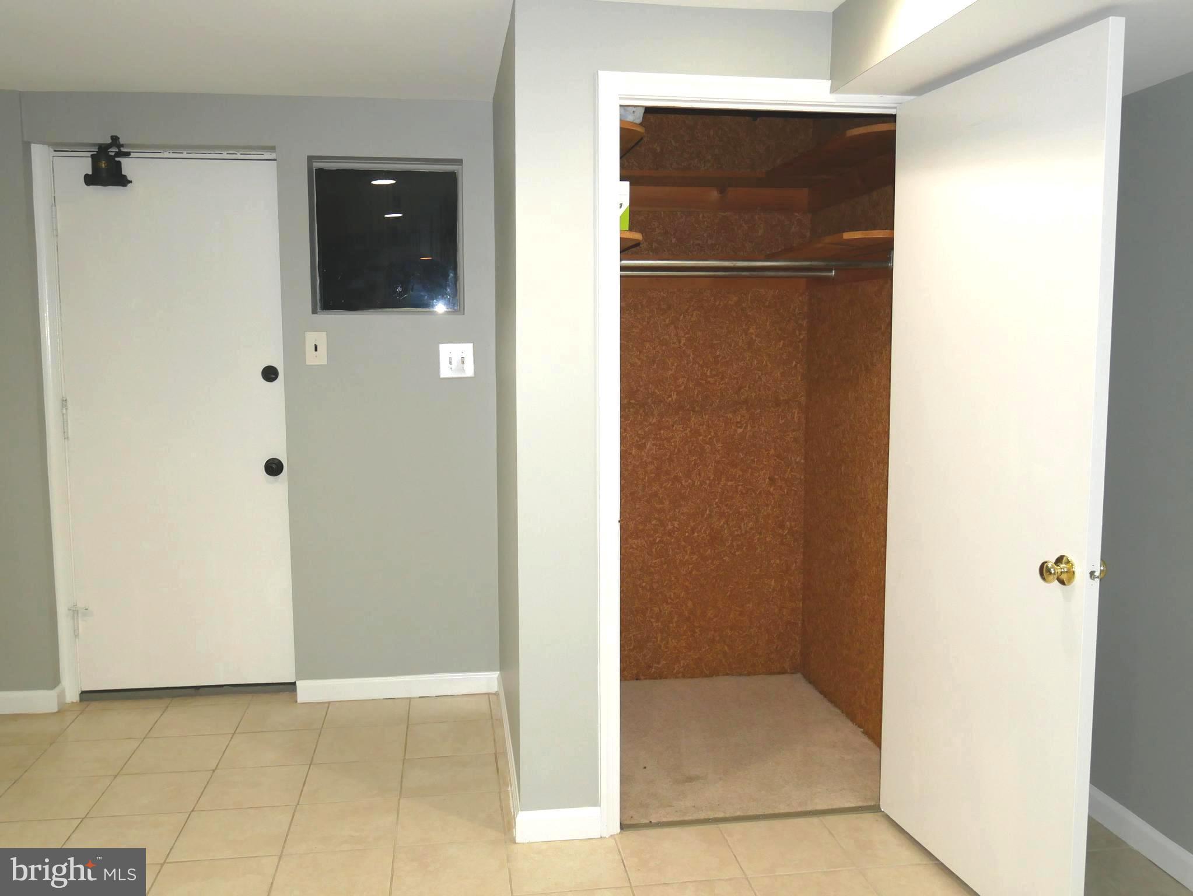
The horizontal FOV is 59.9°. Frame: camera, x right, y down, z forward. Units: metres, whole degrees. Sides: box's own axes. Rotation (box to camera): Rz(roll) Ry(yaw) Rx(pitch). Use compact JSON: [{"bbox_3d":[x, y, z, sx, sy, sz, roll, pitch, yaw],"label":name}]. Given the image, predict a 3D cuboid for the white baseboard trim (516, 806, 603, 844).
[{"bbox_3d":[-0.105,1.049,2.888,0.238,0.093,0.015,-1,6,-8],"label":"white baseboard trim"}]

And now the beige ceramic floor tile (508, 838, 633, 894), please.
[{"bbox_3d":[-0.084,1.118,2.788,0.303,0.010,0.303,-1,6,-8],"label":"beige ceramic floor tile"}]

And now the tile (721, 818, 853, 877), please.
[{"bbox_3d":[0.520,1.107,2.873,0.303,0.010,0.303,-1,6,-8],"label":"tile"}]

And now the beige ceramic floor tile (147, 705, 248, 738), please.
[{"bbox_3d":[-1.464,1.011,3.823,0.303,0.010,0.313,-1,6,-8],"label":"beige ceramic floor tile"}]

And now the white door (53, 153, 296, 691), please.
[{"bbox_3d":[-1.587,-0.072,3.968,0.816,2.019,0.045,-1,6,-8],"label":"white door"}]

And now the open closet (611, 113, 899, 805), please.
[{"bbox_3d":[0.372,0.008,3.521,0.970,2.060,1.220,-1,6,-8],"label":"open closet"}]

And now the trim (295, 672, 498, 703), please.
[{"bbox_3d":[-0.770,0.938,4.053,0.779,0.083,0.014,-1,6,-8],"label":"trim"}]

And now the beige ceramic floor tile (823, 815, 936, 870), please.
[{"bbox_3d":[0.822,1.102,2.916,0.303,0.010,0.303,-1,6,-8],"label":"beige ceramic floor tile"}]

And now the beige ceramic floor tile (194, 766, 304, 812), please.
[{"bbox_3d":[-1.083,1.077,3.279,0.302,0.010,0.302,-1,6,-8],"label":"beige ceramic floor tile"}]

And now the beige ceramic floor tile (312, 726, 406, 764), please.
[{"bbox_3d":[-0.822,1.038,3.624,0.302,0.010,0.302,-1,6,-8],"label":"beige ceramic floor tile"}]

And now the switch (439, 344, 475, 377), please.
[{"bbox_3d":[-0.532,-0.333,3.952,0.126,0.126,0.015,-1,6,-8],"label":"switch"}]

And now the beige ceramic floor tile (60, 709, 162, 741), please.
[{"bbox_3d":[-1.766,1.016,3.780,0.303,0.010,0.313,-1,6,-8],"label":"beige ceramic floor tile"}]

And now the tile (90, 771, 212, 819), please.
[{"bbox_3d":[-1.376,1.076,3.208,0.303,0.010,0.295,-1,6,-8],"label":"tile"}]

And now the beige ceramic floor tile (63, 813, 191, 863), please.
[{"bbox_3d":[-1.329,1.103,2.903,0.300,0.010,0.300,-1,6,-8],"label":"beige ceramic floor tile"}]

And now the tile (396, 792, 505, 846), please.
[{"bbox_3d":[-0.426,1.087,3.028,0.300,0.010,0.300,-1,6,-8],"label":"tile"}]

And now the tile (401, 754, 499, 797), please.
[{"bbox_3d":[-0.468,1.055,3.328,0.300,0.010,0.300,-1,6,-8],"label":"tile"}]

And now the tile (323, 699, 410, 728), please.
[{"bbox_3d":[-0.853,0.998,3.880,0.300,0.010,0.295,-1,6,-8],"label":"tile"}]

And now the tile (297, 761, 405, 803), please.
[{"bbox_3d":[-0.779,1.072,3.322,0.302,0.010,0.302,-1,6,-8],"label":"tile"}]

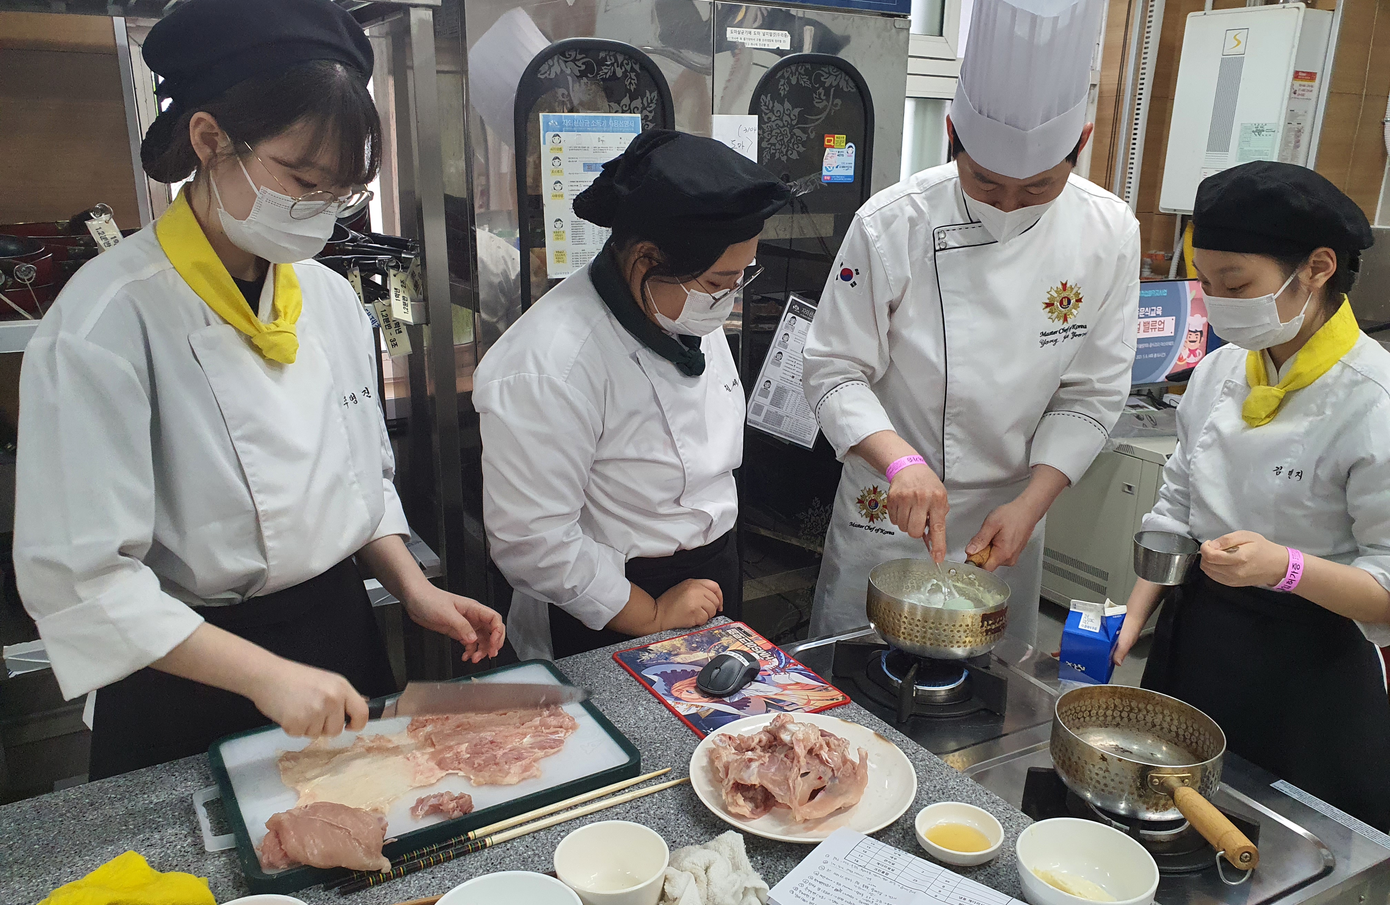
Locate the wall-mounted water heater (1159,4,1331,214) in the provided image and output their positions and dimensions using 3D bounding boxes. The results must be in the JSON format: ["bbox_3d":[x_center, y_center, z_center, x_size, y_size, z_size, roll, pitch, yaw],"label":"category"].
[{"bbox_3d":[1.702,-1.043,3.241,0.200,0.600,0.340,-11,20,-34],"label":"wall-mounted water heater"}]

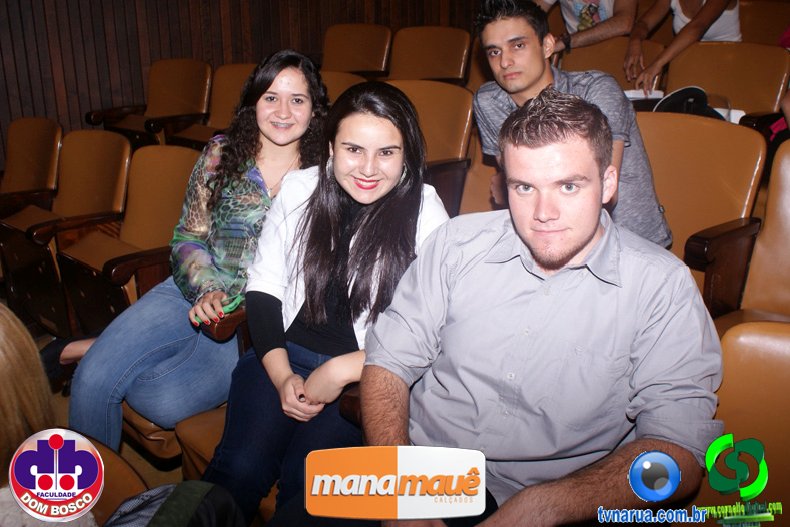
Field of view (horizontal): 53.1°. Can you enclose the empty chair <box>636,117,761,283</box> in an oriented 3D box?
[{"bbox_3d":[0.689,0.019,2.260,0.520,0.850,0.550,-16,25,-40],"label":"empty chair"}]

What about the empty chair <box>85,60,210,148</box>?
[{"bbox_3d":[-1.158,-0.559,3.873,0.550,0.850,0.520,15,23,36],"label":"empty chair"}]

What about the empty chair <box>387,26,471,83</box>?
[{"bbox_3d":[0.074,-0.770,4.066,0.550,0.850,0.520,16,24,38],"label":"empty chair"}]

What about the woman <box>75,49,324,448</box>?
[{"bbox_3d":[-0.440,0.120,1.901,0.500,1.210,0.660,12,21,32],"label":"woman"}]

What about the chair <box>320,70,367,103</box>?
[{"bbox_3d":[-0.389,-0.342,3.257,0.550,0.850,0.520,17,24,39],"label":"chair"}]

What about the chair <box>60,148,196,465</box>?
[{"bbox_3d":[-0.856,0.098,2.558,0.520,0.860,0.560,-17,24,-42],"label":"chair"}]

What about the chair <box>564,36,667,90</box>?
[{"bbox_3d":[0.815,-0.543,3.420,0.550,0.850,0.520,18,25,41],"label":"chair"}]

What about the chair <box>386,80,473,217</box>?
[{"bbox_3d":[-0.020,-0.228,2.934,0.550,0.850,0.520,18,25,41],"label":"chair"}]

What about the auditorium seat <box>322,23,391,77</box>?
[{"bbox_3d":[-0.310,-0.879,4.375,0.550,0.850,0.520,15,24,37],"label":"auditorium seat"}]

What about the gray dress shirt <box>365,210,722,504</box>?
[{"bbox_3d":[0.233,0.207,1.318,0.570,0.560,0.380,14,22,36],"label":"gray dress shirt"}]

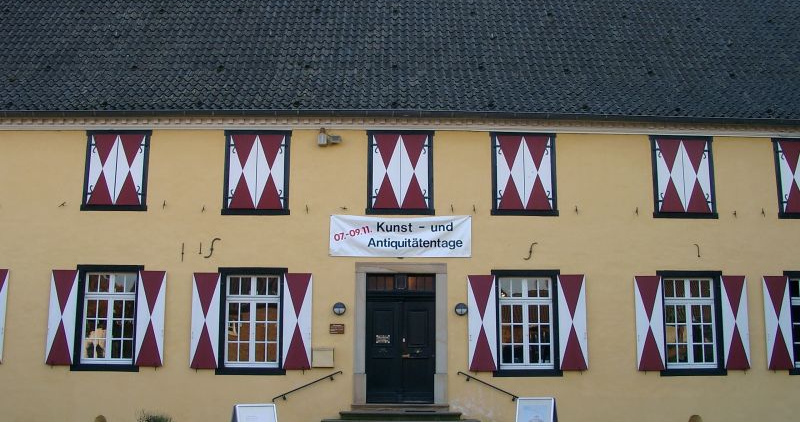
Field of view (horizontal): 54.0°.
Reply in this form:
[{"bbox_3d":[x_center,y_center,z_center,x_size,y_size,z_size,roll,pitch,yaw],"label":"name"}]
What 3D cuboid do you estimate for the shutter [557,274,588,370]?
[{"bbox_3d":[3.589,2.321,16.282,0.571,1.973,0.050,0,-9,-1],"label":"shutter"}]

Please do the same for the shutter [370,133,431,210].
[{"bbox_3d":[0.016,-0.836,16.726,1.192,1.609,0.060,0,-9,-1],"label":"shutter"}]

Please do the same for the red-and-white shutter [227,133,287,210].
[{"bbox_3d":[-3.022,-0.832,16.668,1.158,1.607,0.060,0,-9,-1],"label":"red-and-white shutter"}]

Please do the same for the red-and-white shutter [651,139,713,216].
[{"bbox_3d":[6.089,-0.740,16.858,1.116,1.565,0.050,0,-9,-1],"label":"red-and-white shutter"}]

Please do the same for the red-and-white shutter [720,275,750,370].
[{"bbox_3d":[6.979,2.321,16.311,0.523,1.922,0.060,0,-9,-1],"label":"red-and-white shutter"}]

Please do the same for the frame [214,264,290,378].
[{"bbox_3d":[-3.041,2.274,16.188,1.435,2.173,0.150,0,-9,-1],"label":"frame"}]

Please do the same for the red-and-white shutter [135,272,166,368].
[{"bbox_3d":[-5.380,2.329,17.016,0.582,2.030,0.060,1,-9,-1],"label":"red-and-white shutter"}]

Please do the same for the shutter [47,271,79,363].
[{"bbox_3d":[-7.278,2.302,16.991,0.566,2.010,0.060,1,-9,-1],"label":"shutter"}]

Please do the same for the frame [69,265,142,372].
[{"bbox_3d":[-5.994,2.201,16.141,1.377,2.158,0.150,0,-9,-1],"label":"frame"}]

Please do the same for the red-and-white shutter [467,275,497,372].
[{"bbox_3d":[1.798,2.441,17.108,0.596,2.065,0.060,1,-9,-1],"label":"red-and-white shutter"}]

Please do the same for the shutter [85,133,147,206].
[{"bbox_3d":[-5.993,-0.875,16.620,1.140,1.508,0.060,0,-9,-1],"label":"shutter"}]

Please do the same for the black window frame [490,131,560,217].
[{"bbox_3d":[2.662,-0.787,16.797,1.428,1.804,0.150,0,-9,-1],"label":"black window frame"}]

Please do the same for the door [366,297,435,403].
[{"bbox_3d":[0.022,3.081,17.334,1.507,2.285,0.100,1,-9,-1],"label":"door"}]

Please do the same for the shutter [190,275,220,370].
[{"bbox_3d":[-3.976,2.257,16.116,0.567,1.950,0.060,0,-9,-1],"label":"shutter"}]

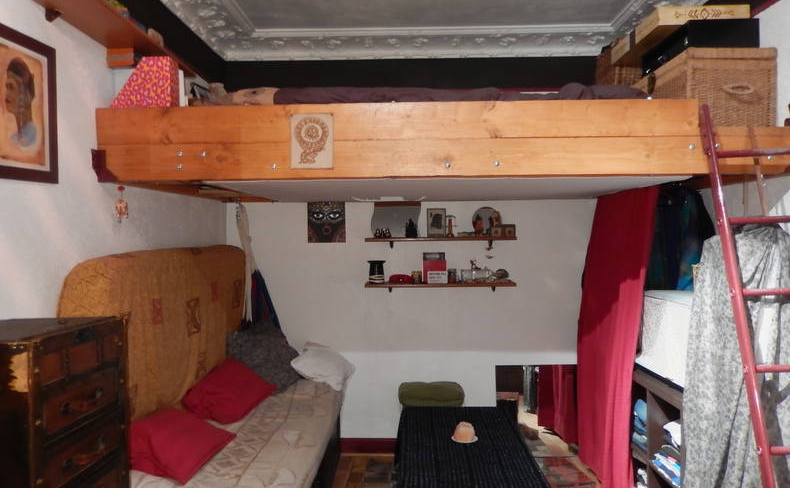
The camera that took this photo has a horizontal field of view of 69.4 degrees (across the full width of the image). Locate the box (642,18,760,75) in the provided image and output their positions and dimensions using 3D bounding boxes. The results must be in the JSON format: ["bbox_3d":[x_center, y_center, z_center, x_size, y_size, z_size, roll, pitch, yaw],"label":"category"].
[{"bbox_3d":[1.272,-0.814,2.417,0.266,0.107,0.449,-1,1,1],"label":"box"}]

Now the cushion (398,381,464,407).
[{"bbox_3d":[0.236,0.986,3.721,0.425,0.175,0.260,-1,1,1],"label":"cushion"}]

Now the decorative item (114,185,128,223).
[{"bbox_3d":[-1.085,-0.159,2.263,0.048,0.150,0.045,-1,1,1],"label":"decorative item"}]

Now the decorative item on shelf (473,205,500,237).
[{"bbox_3d":[0.606,-0.143,3.763,0.186,0.201,0.060,-1,1,1],"label":"decorative item on shelf"}]

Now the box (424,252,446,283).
[{"bbox_3d":[0.251,0.151,3.579,0.154,0.195,0.070,-1,1,1],"label":"box"}]

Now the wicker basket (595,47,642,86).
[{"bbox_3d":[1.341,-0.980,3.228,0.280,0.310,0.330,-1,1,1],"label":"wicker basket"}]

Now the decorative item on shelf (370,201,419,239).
[{"bbox_3d":[0.006,-0.155,3.648,0.317,0.237,0.040,-1,1,1],"label":"decorative item on shelf"}]

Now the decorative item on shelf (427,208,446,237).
[{"bbox_3d":[0.267,-0.135,3.623,0.124,0.181,0.025,-1,1,1],"label":"decorative item on shelf"}]

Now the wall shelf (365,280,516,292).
[{"bbox_3d":[0.297,0.290,3.753,0.971,0.068,0.200,-1,1,1],"label":"wall shelf"}]

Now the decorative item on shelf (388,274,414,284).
[{"bbox_3d":[0.039,0.230,3.736,0.155,0.059,0.100,-1,1,1],"label":"decorative item on shelf"}]

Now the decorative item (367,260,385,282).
[{"bbox_3d":[-0.119,0.185,3.748,0.120,0.150,0.120,-1,1,1],"label":"decorative item"}]

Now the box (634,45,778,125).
[{"bbox_3d":[1.352,-0.591,2.611,0.352,0.400,0.660,-1,1,1],"label":"box"}]

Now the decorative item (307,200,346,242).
[{"bbox_3d":[-0.441,-0.143,3.699,0.249,0.269,0.020,-1,1,1],"label":"decorative item"}]

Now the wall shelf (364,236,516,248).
[{"bbox_3d":[0.296,-0.005,3.746,0.969,0.068,0.200,-1,1,1],"label":"wall shelf"}]

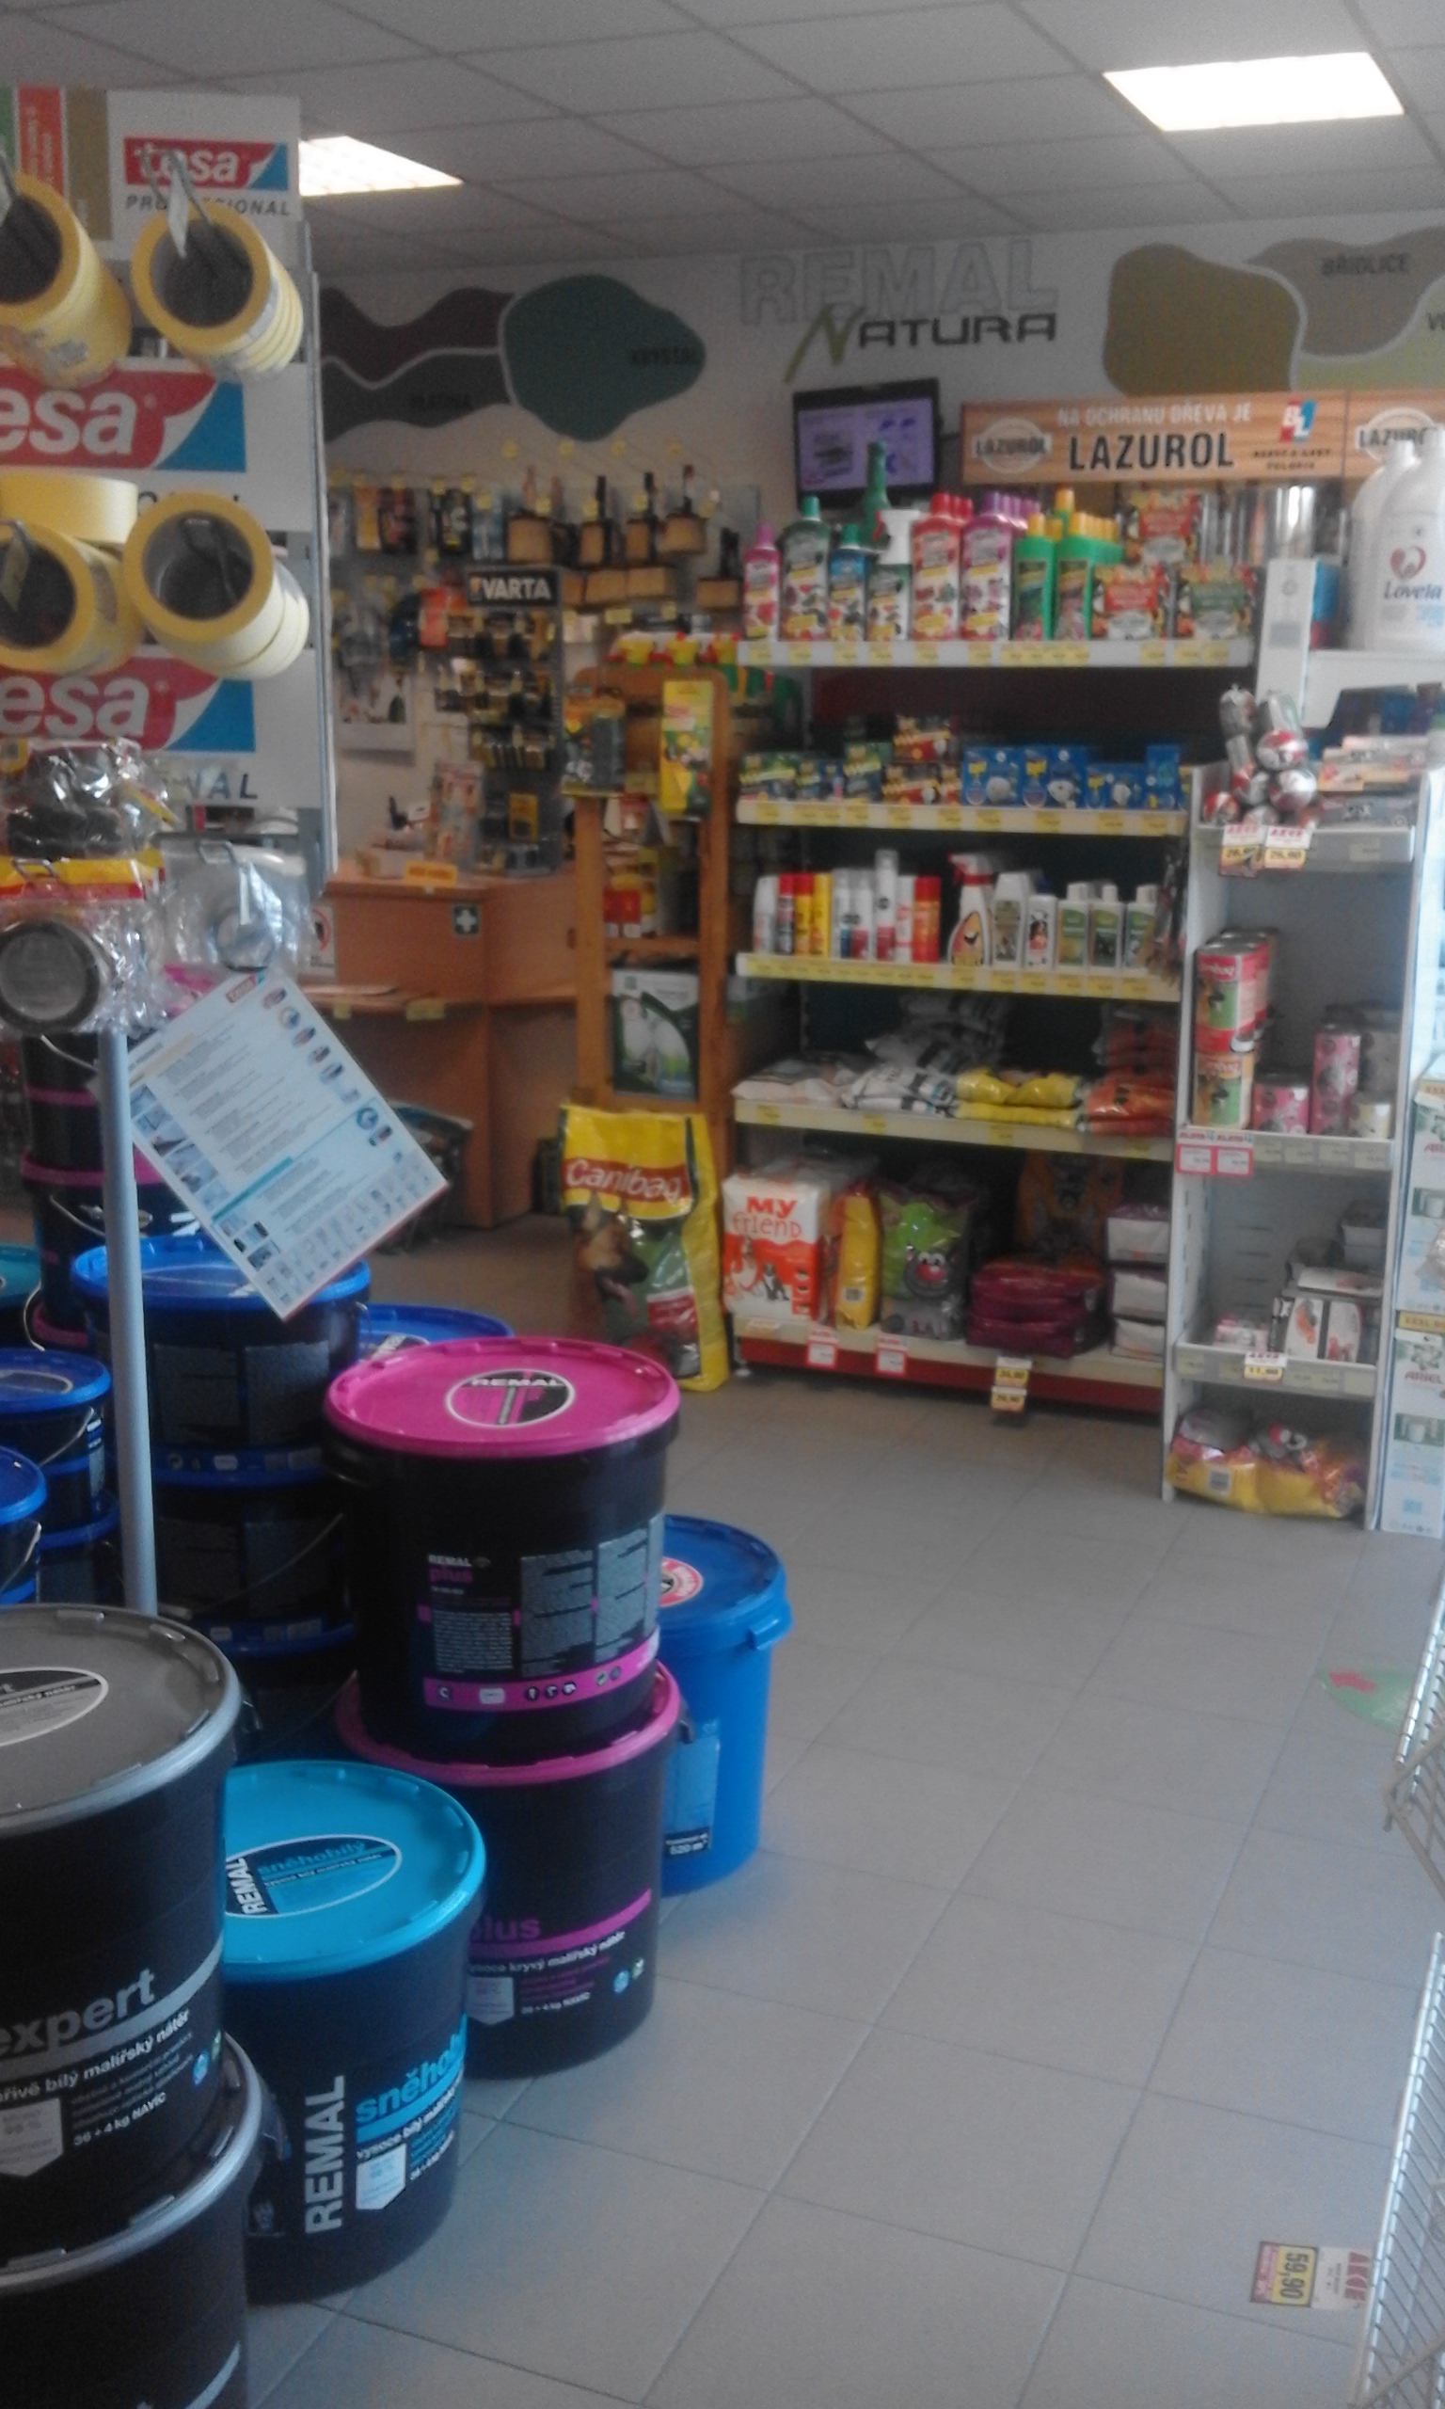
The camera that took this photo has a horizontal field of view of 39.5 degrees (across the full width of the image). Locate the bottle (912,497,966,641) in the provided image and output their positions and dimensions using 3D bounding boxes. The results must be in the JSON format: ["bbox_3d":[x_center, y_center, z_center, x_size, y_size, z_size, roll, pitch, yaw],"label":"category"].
[{"bbox_3d":[0.406,-1.204,3.804,0.090,0.268,0.070,5,14,20],"label":"bottle"}]

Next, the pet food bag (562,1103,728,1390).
[{"bbox_3d":[-0.169,0.079,4.208,0.327,0.543,0.151,7,16,25],"label":"pet food bag"}]

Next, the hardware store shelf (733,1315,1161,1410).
[{"bbox_3d":[0.553,0.278,4.215,0.985,0.088,0.412,6,15,22],"label":"hardware store shelf"}]

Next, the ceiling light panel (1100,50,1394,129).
[{"bbox_3d":[1.189,-2.465,4.464,0.563,0.045,0.583,6,15,22],"label":"ceiling light panel"}]

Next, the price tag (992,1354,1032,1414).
[{"bbox_3d":[0.580,0.356,3.991,0.070,0.116,0.020,6,15,22],"label":"price tag"}]

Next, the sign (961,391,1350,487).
[{"bbox_3d":[1.043,-1.841,4.845,0.938,0.196,0.025,5,14,20],"label":"sign"}]

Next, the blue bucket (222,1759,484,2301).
[{"bbox_3d":[-0.413,0.787,1.927,0.373,0.353,0.373,0,13,0],"label":"blue bucket"}]

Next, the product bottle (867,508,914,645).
[{"bbox_3d":[0.321,-1.199,3.834,0.088,0.242,0.066,5,14,20],"label":"product bottle"}]

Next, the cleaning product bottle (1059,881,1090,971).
[{"bbox_3d":[0.671,-0.531,3.834,0.058,0.161,0.042,5,14,20],"label":"cleaning product bottle"}]

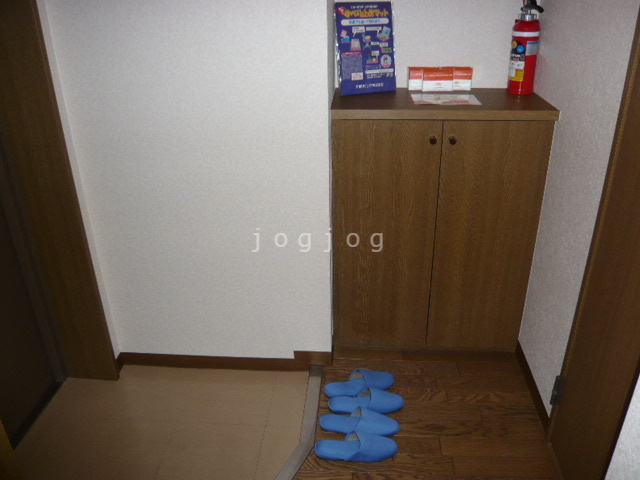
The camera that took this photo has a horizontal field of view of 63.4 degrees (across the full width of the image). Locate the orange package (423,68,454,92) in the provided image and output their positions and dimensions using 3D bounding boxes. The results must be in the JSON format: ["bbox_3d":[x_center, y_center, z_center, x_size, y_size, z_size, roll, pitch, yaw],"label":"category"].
[{"bbox_3d":[0.440,-0.595,1.924,0.110,0.078,0.030,1,25,4],"label":"orange package"}]

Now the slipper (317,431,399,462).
[{"bbox_3d":[0.115,0.626,1.601,0.262,0.073,0.091,0,25,1],"label":"slipper"}]

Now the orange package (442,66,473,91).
[{"bbox_3d":[0.512,-0.603,1.938,0.110,0.078,0.030,1,25,4],"label":"orange package"}]

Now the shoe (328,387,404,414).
[{"bbox_3d":[0.162,0.541,1.781,0.262,0.073,0.091,0,25,1],"label":"shoe"}]

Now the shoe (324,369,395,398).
[{"bbox_3d":[0.146,0.500,1.871,0.262,0.073,0.091,-6,25,-11],"label":"shoe"}]

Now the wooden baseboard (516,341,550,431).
[{"bbox_3d":[0.745,0.519,1.815,0.013,0.068,0.395,2,25,6],"label":"wooden baseboard"}]

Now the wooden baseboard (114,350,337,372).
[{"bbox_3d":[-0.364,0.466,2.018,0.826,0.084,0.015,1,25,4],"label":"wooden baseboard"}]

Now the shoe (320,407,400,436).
[{"bbox_3d":[0.131,0.581,1.697,0.262,0.073,0.091,3,25,8],"label":"shoe"}]

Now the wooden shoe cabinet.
[{"bbox_3d":[0.410,-0.063,1.997,0.705,0.946,0.395,1,26,4],"label":"wooden shoe cabinet"}]

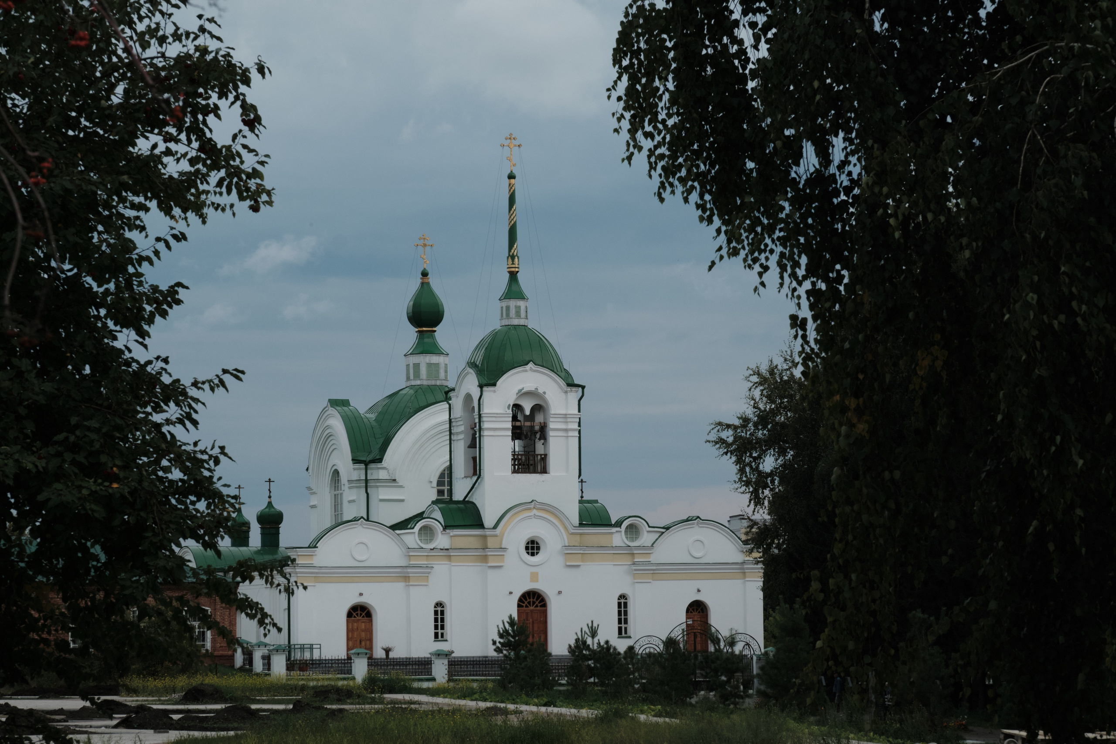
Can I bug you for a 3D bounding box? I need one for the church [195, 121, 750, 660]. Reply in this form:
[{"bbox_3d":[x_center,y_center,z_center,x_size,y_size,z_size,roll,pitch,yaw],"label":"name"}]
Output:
[{"bbox_3d":[-6.671,2.228,191.660,28.300,29.700,30.000,1,-5,-20],"label":"church"}]

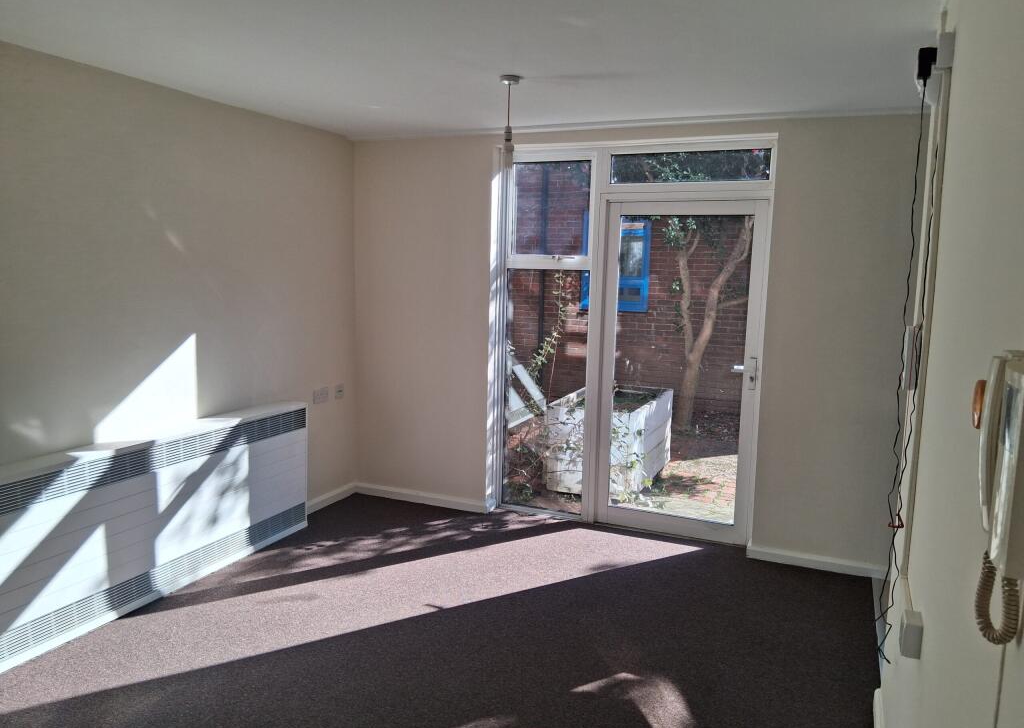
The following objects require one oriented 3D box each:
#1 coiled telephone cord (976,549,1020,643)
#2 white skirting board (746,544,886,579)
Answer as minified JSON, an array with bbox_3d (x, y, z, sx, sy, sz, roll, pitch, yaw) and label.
[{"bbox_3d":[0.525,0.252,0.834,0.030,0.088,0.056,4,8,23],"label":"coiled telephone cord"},{"bbox_3d":[1.617,1.054,4.097,0.687,0.064,0.018,4,8,23],"label":"white skirting board"}]

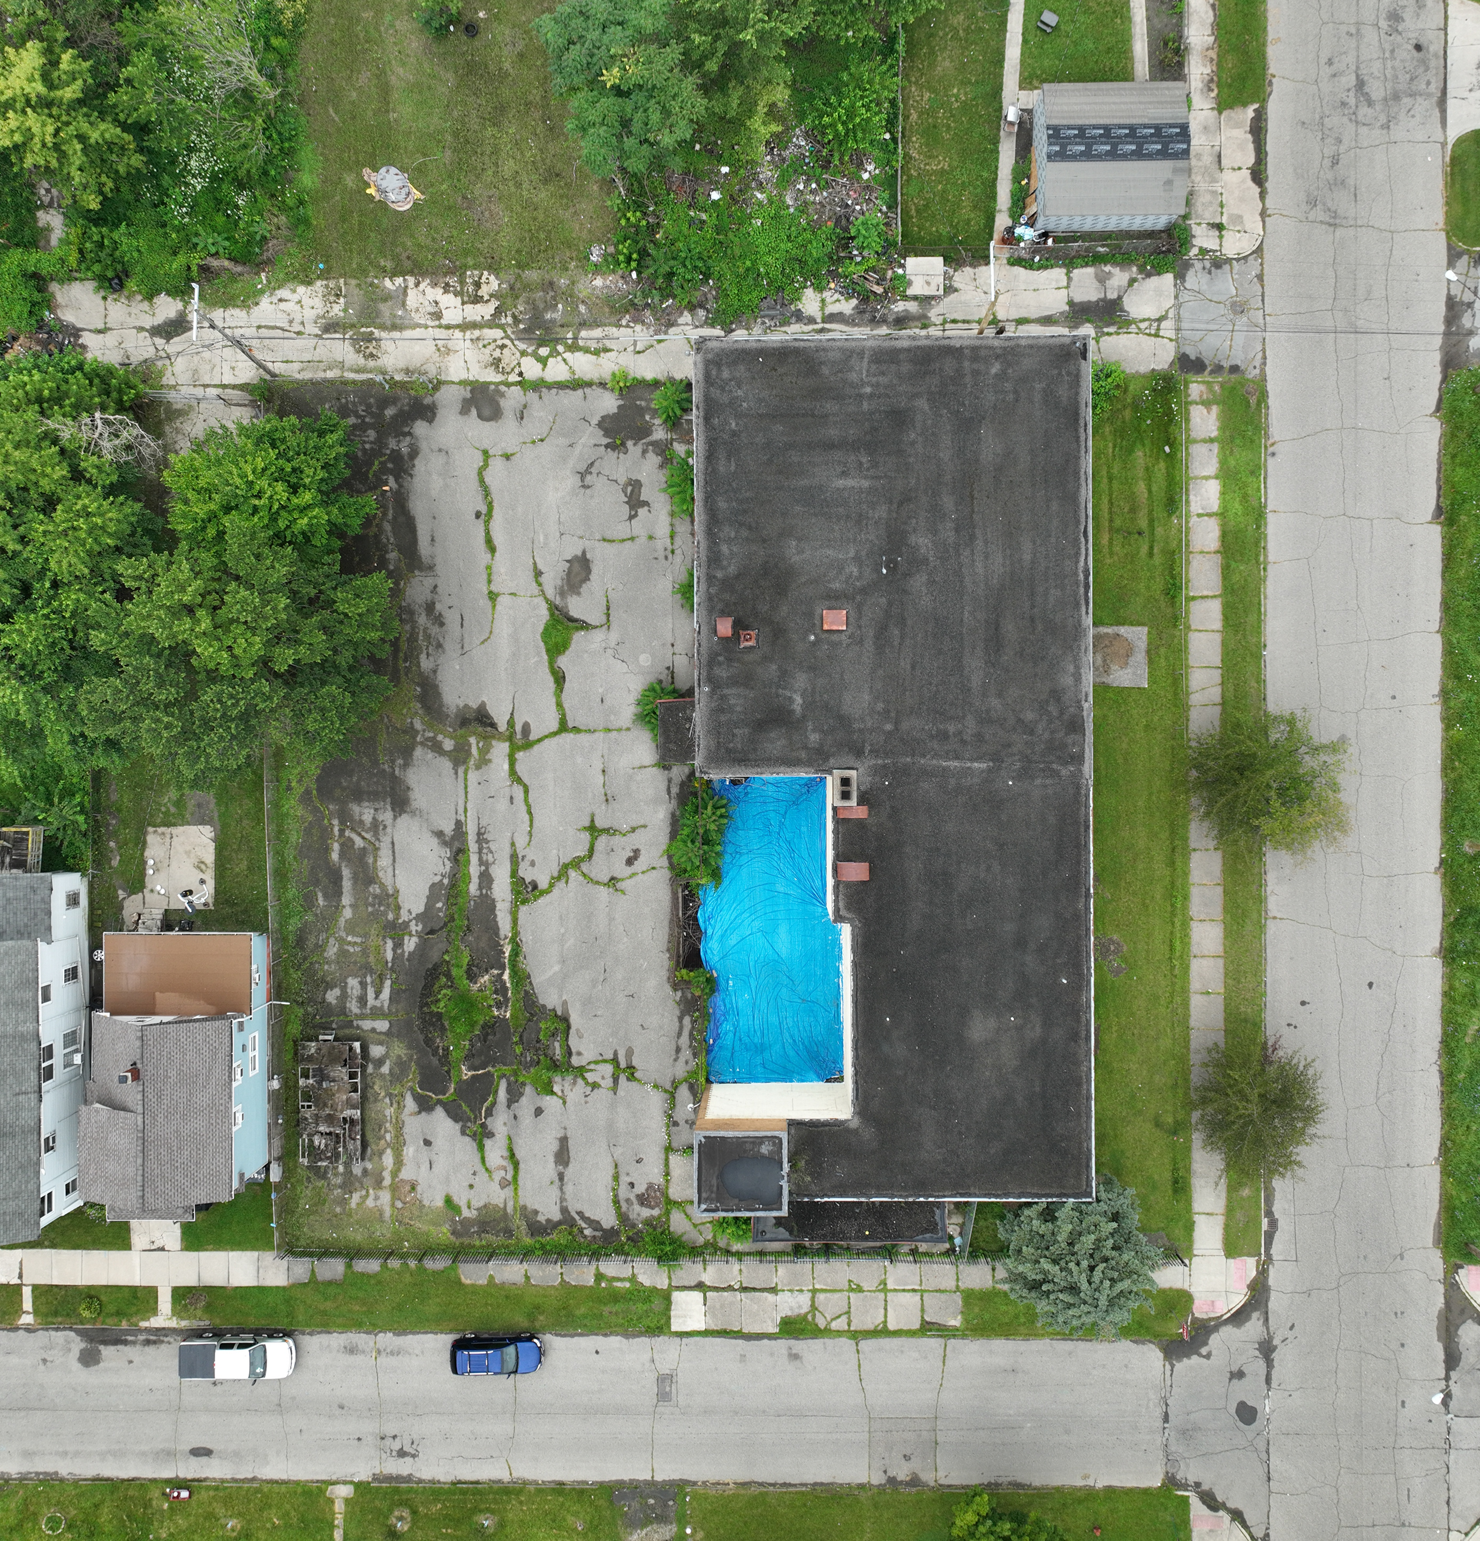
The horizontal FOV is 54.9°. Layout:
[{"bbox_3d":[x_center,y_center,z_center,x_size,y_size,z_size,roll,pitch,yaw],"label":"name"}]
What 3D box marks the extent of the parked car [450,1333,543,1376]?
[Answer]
[{"bbox_3d":[-11.488,27.787,67.519,4.380,1.700,1.750,0,90,1],"label":"parked car"}]

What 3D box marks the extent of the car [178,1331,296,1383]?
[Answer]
[{"bbox_3d":[-23.855,27.969,67.686,5.500,1.800,1.880,0,90,1],"label":"car"}]

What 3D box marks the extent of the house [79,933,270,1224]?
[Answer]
[{"bbox_3d":[-26.244,14.099,64.949,7.100,7.200,13.200,0,90,1],"label":"house"}]

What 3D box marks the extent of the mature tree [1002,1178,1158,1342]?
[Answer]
[{"bbox_3d":[15.637,21.830,62.610,7.100,10.300,6.800,0,90,1],"label":"mature tree"}]

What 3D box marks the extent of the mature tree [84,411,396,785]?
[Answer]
[{"bbox_3d":[-21.659,-7.518,62.847,13.200,11.000,15.800,0,90,1],"label":"mature tree"}]

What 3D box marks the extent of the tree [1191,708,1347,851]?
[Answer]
[{"bbox_3d":[23.467,0.430,63.853,6.072,7.500,6.598,0,90,1],"label":"tree"}]

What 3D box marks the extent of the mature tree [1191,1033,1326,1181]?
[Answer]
[{"bbox_3d":[23.388,15.171,64.538,5.900,6.300,6.400,0,90,1],"label":"mature tree"}]

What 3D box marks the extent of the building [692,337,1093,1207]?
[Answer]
[{"bbox_3d":[6.689,-0.037,64.244,17.076,7.300,37.080,0,90,1],"label":"building"}]

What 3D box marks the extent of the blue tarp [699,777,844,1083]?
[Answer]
[{"bbox_3d":[1.486,7.602,67.728,6.870,0.500,14.600,0,90,1],"label":"blue tarp"}]

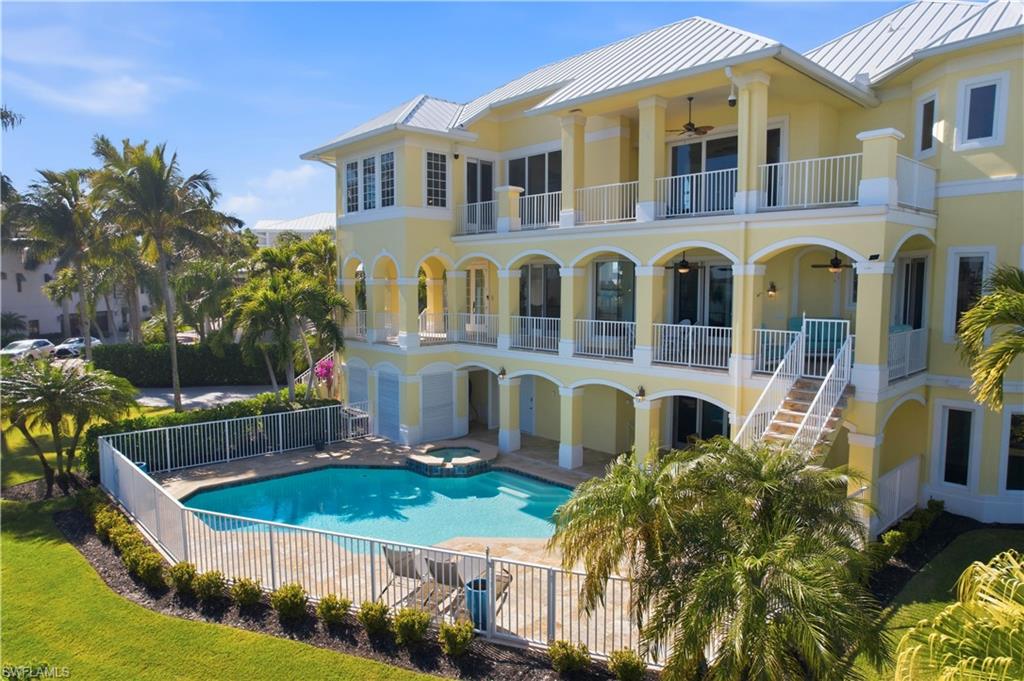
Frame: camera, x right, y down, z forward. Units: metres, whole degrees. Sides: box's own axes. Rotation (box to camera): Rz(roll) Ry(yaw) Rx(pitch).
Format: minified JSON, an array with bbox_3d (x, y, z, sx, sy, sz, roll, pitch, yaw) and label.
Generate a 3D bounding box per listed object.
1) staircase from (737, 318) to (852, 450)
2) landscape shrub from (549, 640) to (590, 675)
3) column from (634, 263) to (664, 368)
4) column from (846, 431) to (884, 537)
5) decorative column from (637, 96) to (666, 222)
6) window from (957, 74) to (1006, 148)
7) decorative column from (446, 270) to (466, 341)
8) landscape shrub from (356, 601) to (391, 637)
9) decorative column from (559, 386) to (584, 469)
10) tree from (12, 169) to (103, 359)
[{"bbox_3d":[4.739,2.011,11.353,4.920,4.670,1.130,-5,8,-43],"label":"staircase"},{"bbox_3d":[0.819,4.511,8.915,0.600,0.515,0.600,0,6,0],"label":"landscape shrub"},{"bbox_3d":[3.448,-0.600,15.721,0.530,2.480,0.509,-5,8,-44],"label":"column"},{"bbox_3d":[6.989,2.938,12.423,0.530,2.189,0.509,-5,8,-44],"label":"column"},{"bbox_3d":[3.510,-4.480,15.663,0.512,3.008,0.545,-5,8,-43],"label":"decorative column"},{"bbox_3d":[9.472,-4.627,12.648,0.120,1.420,0.816,-5,8,-44],"label":"window"},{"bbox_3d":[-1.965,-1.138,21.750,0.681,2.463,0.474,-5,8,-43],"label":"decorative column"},{"bbox_3d":[-2.164,4.344,9.779,0.510,0.540,0.510,0,6,0],"label":"landscape shrub"},{"bbox_3d":[1.738,2.527,18.263,0.512,2.344,0.523,-5,8,-43],"label":"decorative column"},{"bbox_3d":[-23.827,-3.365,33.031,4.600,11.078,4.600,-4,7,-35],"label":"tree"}]

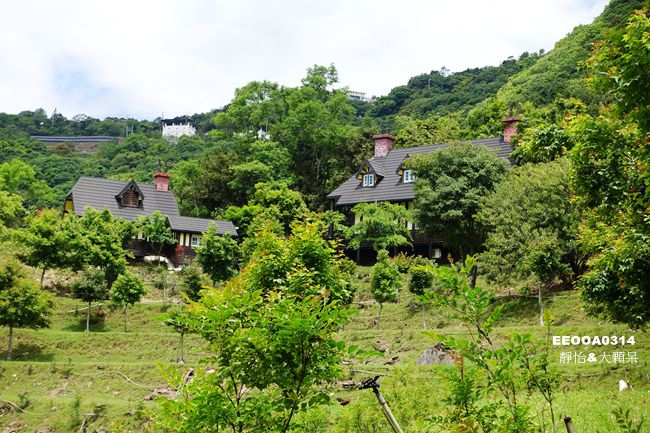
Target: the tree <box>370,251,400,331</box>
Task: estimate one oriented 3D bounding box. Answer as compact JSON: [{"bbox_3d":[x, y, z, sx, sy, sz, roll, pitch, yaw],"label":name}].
[{"bbox_3d":[2.651,3.199,49.827,1.310,3.420,1.250,0,-7,0],"label":"tree"}]

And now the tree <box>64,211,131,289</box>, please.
[{"bbox_3d":[-12.498,1.766,62.743,3.750,4.410,3.560,0,-7,0],"label":"tree"}]

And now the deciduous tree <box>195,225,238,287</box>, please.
[{"bbox_3d":[-6.490,2.355,68.654,2.540,3.740,2.410,0,-7,0],"label":"deciduous tree"}]

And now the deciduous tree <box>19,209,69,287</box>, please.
[{"bbox_3d":[-15.374,1.693,62.103,2.730,4.260,2.590,0,-7,0],"label":"deciduous tree"}]

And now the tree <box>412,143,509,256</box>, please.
[{"bbox_3d":[8.164,-0.964,68.509,5.780,6.990,5.490,0,-7,0],"label":"tree"}]

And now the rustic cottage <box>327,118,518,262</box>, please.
[{"bbox_3d":[7.109,-1.419,78.667,11.500,8.800,8.000,-5,-9,35],"label":"rustic cottage"}]

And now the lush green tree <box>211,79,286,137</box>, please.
[{"bbox_3d":[-7.693,-9.403,114.356,7.240,8.550,6.880,0,-7,0],"label":"lush green tree"}]

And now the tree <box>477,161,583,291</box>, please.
[{"bbox_3d":[10.974,0.322,61.020,5.690,6.870,5.400,0,-7,0],"label":"tree"}]

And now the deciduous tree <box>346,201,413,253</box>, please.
[{"bbox_3d":[3.337,0.873,70.916,3.990,3.490,3.790,0,-7,0],"label":"deciduous tree"}]

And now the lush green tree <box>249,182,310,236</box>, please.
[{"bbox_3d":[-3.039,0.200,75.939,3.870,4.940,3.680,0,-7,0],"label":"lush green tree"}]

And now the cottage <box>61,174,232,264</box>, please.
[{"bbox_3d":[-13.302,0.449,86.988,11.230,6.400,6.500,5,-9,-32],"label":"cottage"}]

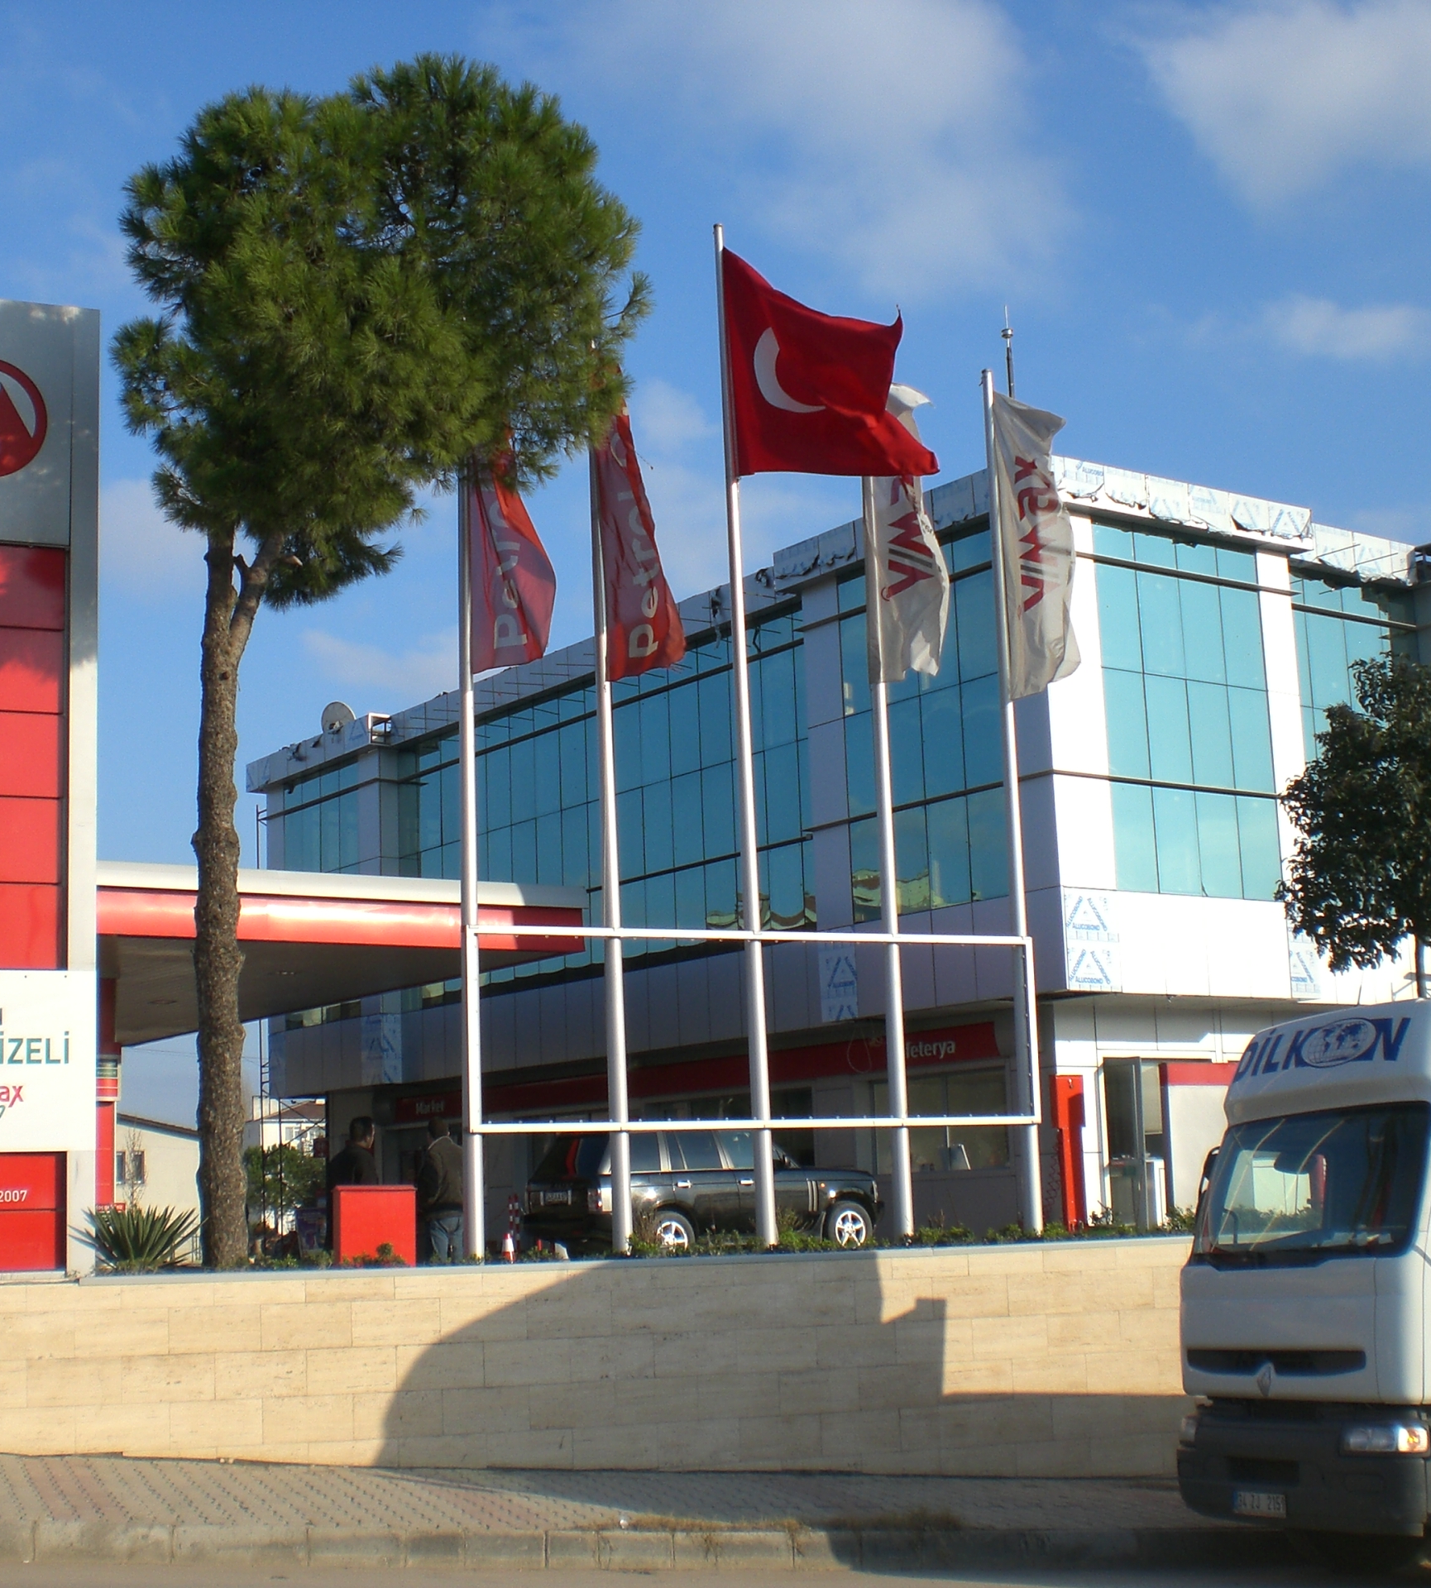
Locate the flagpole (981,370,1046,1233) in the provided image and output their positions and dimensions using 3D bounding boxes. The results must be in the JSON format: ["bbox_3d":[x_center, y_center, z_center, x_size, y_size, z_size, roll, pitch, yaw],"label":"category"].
[{"bbox_3d":[2.394,-0.013,18.799,0.125,7.150,0.125,1,-10,-17],"label":"flagpole"}]

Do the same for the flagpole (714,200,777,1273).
[{"bbox_3d":[0.213,-0.582,18.139,0.125,8.186,0.125,1,-10,-17],"label":"flagpole"}]

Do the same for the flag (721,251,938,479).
[{"bbox_3d":[0.852,-3.249,17.997,1.850,1.973,0.500,-10,-13,39],"label":"flag"}]

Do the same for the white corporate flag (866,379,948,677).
[{"bbox_3d":[1.526,-2.129,18.568,0.800,2.558,0.350,-10,-13,39],"label":"white corporate flag"}]

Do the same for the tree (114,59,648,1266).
[{"bbox_3d":[-2.397,-1.054,16.855,3.900,8.850,3.800,1,-10,-17],"label":"tree"}]

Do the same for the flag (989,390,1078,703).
[{"bbox_3d":[2.594,-2.035,18.932,0.800,2.549,0.350,-10,-13,39],"label":"flag"}]

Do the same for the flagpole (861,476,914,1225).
[{"bbox_3d":[1.322,-0.043,18.424,0.125,7.150,0.125,1,-10,-17],"label":"flagpole"}]

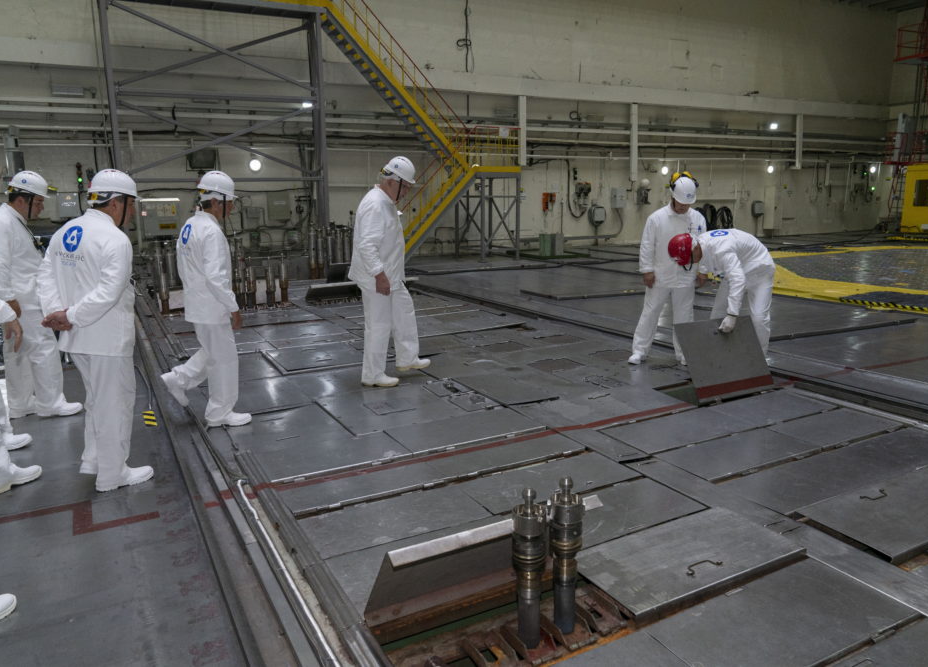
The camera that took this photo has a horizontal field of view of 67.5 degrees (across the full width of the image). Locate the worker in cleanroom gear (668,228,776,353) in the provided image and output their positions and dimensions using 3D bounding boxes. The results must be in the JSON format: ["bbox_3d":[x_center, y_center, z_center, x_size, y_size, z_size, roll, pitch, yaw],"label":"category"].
[{"bbox_3d":[2.320,-0.298,6.232,0.920,1.276,0.580,-7,13,-27],"label":"worker in cleanroom gear"}]

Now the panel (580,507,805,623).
[{"bbox_3d":[0.966,1.001,3.090,0.960,0.050,0.515,-7,13,-27],"label":"panel"}]

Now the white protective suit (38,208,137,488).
[{"bbox_3d":[-2.124,0.078,3.918,0.560,1.538,0.460,8,14,38],"label":"white protective suit"}]

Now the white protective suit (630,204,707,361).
[{"bbox_3d":[1.909,-0.457,6.555,0.660,1.500,0.400,0,11,7],"label":"white protective suit"}]

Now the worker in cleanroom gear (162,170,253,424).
[{"bbox_3d":[-1.824,-0.216,4.877,0.640,1.790,0.520,-6,12,-24],"label":"worker in cleanroom gear"}]

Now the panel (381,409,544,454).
[{"bbox_3d":[0.015,0.684,4.873,1.034,0.030,0.491,-7,13,-27],"label":"panel"}]

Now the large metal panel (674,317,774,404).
[{"bbox_3d":[2.106,0.197,5.626,0.870,0.640,0.040,-7,-15,-27],"label":"large metal panel"}]

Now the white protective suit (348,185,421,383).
[{"bbox_3d":[-0.673,-0.419,5.878,0.600,1.646,0.550,-1,11,-1],"label":"white protective suit"}]

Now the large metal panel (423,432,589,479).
[{"bbox_3d":[0.239,0.767,4.405,1.000,0.040,0.470,-7,13,-27],"label":"large metal panel"}]

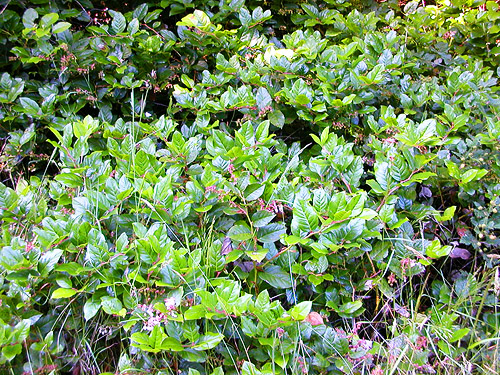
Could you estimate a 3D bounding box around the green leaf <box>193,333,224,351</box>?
[{"bbox_3d":[-0.102,0.384,1.330,0.080,0.020,0.037,-15,44,-16],"label":"green leaf"}]

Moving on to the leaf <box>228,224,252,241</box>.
[{"bbox_3d":[-0.027,0.136,1.540,0.070,0.020,0.057,-6,53,-4],"label":"leaf"}]

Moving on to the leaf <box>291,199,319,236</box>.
[{"bbox_3d":[0.138,0.076,1.350,0.062,0.020,0.090,-12,68,-11],"label":"leaf"}]

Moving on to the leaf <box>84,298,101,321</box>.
[{"bbox_3d":[-0.419,0.327,1.420,0.042,0.018,0.056,20,72,20],"label":"leaf"}]

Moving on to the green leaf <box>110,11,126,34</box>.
[{"bbox_3d":[-0.455,-0.571,1.850,0.047,0.018,0.088,-19,71,-7],"label":"green leaf"}]

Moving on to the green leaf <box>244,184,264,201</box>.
[{"bbox_3d":[0.016,0.015,1.620,0.076,0.020,0.045,-36,61,-24],"label":"green leaf"}]

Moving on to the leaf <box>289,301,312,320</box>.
[{"bbox_3d":[0.118,0.288,1.250,0.062,0.020,0.042,-47,55,-11],"label":"leaf"}]

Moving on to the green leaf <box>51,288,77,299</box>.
[{"bbox_3d":[-0.447,0.254,1.280,0.064,0.014,0.035,-15,31,-13],"label":"green leaf"}]

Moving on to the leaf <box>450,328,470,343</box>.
[{"bbox_3d":[0.524,0.368,1.330,0.060,0.014,0.032,-31,32,-10],"label":"leaf"}]

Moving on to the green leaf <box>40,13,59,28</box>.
[{"bbox_3d":[-0.799,-0.672,2.150,0.063,0.020,0.086,29,64,16],"label":"green leaf"}]

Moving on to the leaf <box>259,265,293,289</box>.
[{"bbox_3d":[0.074,0.246,1.470,0.103,0.020,0.059,29,55,23],"label":"leaf"}]

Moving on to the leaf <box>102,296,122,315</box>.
[{"bbox_3d":[-0.368,0.313,1.420,0.070,0.018,0.041,27,63,15],"label":"leaf"}]

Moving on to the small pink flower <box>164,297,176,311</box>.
[{"bbox_3d":[-0.205,0.300,1.380,0.031,0.032,0.030,0,23,0],"label":"small pink flower"}]

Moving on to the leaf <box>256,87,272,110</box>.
[{"bbox_3d":[0.046,-0.283,1.700,0.050,0.018,0.080,-2,66,-1],"label":"leaf"}]

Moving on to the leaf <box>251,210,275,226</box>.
[{"bbox_3d":[0.032,0.080,1.380,0.066,0.016,0.042,-21,46,-13],"label":"leaf"}]

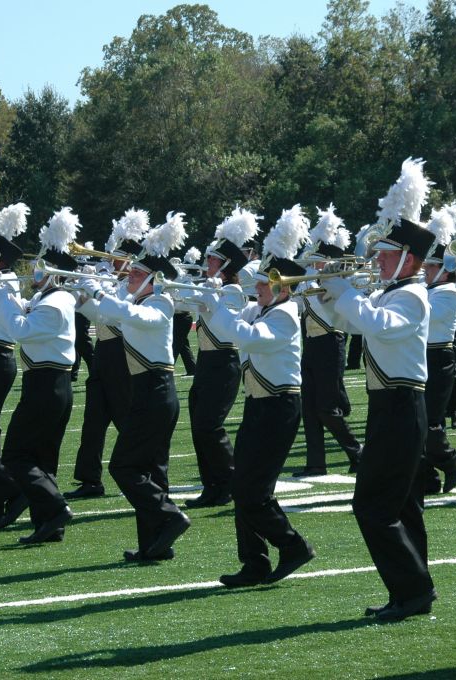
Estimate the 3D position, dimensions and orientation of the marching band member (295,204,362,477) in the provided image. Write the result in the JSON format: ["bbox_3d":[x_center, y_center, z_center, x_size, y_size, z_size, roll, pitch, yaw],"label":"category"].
[{"bbox_3d":[0.678,0.004,22.577,0.533,1.911,0.510,-3,2,-23],"label":"marching band member"}]

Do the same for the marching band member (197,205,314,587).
[{"bbox_3d":[0.135,0.272,15.601,0.553,1.854,0.510,-3,2,-23],"label":"marching band member"}]

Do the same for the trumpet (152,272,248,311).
[{"bbox_3d":[-0.111,-0.225,15.700,0.510,0.170,0.130,6,-2,-24],"label":"trumpet"}]

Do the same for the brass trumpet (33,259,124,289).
[{"bbox_3d":[-0.796,-0.344,16.950,0.510,0.155,0.125,7,-2,-23],"label":"brass trumpet"}]

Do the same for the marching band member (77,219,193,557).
[{"bbox_3d":[-0.510,0.251,17.168,0.582,1.859,0.510,-3,2,-23],"label":"marching band member"}]

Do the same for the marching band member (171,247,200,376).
[{"bbox_3d":[-0.618,-0.387,43.200,0.600,1.780,0.520,-4,2,-25],"label":"marching band member"}]

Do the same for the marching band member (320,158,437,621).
[{"bbox_3d":[0.695,0.221,14.500,0.520,2.080,0.520,-4,2,-25],"label":"marching band member"}]

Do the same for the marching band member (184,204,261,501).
[{"bbox_3d":[-0.035,0.112,20.398,0.504,1.917,0.510,-3,2,-23],"label":"marching band member"}]

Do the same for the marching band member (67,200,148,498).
[{"bbox_3d":[-0.823,0.092,21.717,0.524,1.960,0.510,-3,2,-23],"label":"marching band member"}]

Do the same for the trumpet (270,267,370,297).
[{"bbox_3d":[0.408,-0.264,14.350,0.500,0.155,0.130,-5,3,-27],"label":"trumpet"}]

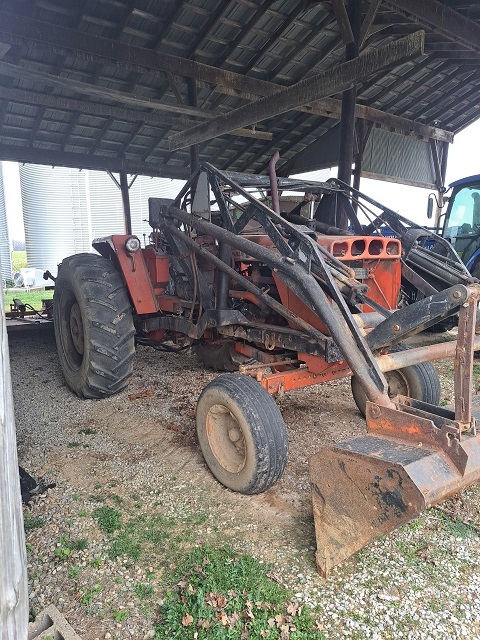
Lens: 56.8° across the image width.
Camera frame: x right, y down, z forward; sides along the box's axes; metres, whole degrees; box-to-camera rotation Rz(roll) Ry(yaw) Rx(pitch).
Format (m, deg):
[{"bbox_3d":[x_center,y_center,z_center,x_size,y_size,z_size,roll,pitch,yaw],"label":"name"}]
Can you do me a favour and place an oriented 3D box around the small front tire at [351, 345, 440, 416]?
[{"bbox_3d":[1.390,0.619,4.011,0.271,0.790,0.794,-8,12,-38],"label":"small front tire"}]

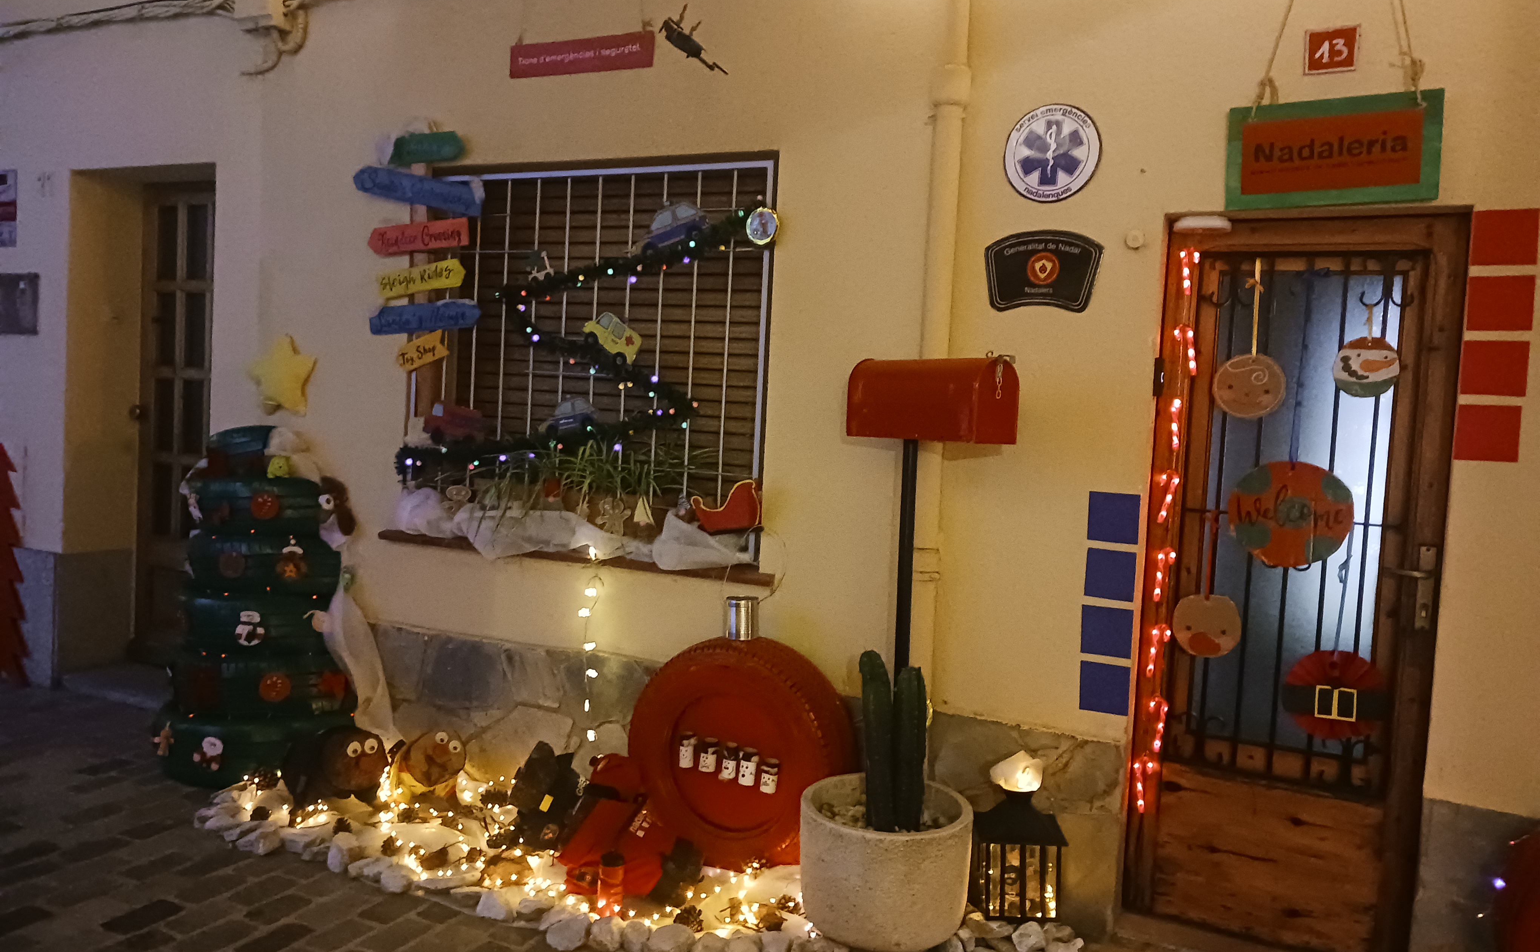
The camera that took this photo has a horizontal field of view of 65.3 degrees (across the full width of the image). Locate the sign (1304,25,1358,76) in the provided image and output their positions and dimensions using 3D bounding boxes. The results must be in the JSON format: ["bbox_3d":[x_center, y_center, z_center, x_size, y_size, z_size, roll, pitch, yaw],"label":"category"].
[{"bbox_3d":[1.473,-1.115,3.152,0.128,0.114,0.012,4,4,25],"label":"sign"}]

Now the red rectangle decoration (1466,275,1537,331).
[{"bbox_3d":[1.800,-0.425,2.959,0.142,0.136,0.006,4,4,26],"label":"red rectangle decoration"}]

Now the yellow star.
[{"bbox_3d":[-1.853,-0.382,4.572,0.320,0.300,0.060,4,4,17],"label":"yellow star"}]

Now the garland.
[{"bbox_3d":[-0.686,-0.411,4.019,1.489,0.978,0.090,4,4,27],"label":"garland"}]

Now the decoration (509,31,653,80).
[{"bbox_3d":[-0.628,-1.396,3.995,0.570,0.111,0.012,5,4,25],"label":"decoration"}]

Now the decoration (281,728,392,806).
[{"bbox_3d":[-1.423,0.947,3.930,0.320,0.235,0.220,-5,-2,42],"label":"decoration"}]

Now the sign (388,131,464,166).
[{"bbox_3d":[-1.217,-1.163,4.263,0.350,0.090,0.020,2,3,27],"label":"sign"}]

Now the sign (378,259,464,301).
[{"bbox_3d":[-1.282,-0.722,4.421,0.410,0.100,0.018,-5,0,27],"label":"sign"}]

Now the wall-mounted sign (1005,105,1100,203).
[{"bbox_3d":[0.776,-0.890,3.307,0.271,0.271,0.010,4,4,27],"label":"wall-mounted sign"}]

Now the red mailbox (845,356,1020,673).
[{"bbox_3d":[0.413,0.347,3.321,0.167,1.346,0.477,0,4,-39],"label":"red mailbox"}]

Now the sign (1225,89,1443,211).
[{"bbox_3d":[1.416,-0.816,3.034,0.490,0.269,0.020,3,3,26],"label":"sign"}]

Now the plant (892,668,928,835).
[{"bbox_3d":[0.385,0.745,3.315,0.090,0.470,0.090,3,4,7],"label":"plant"}]

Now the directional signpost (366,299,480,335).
[{"bbox_3d":[-1.226,-0.562,4.286,0.507,0.092,0.020,-1,2,26],"label":"directional signpost"}]

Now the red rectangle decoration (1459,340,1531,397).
[{"bbox_3d":[1.718,-0.258,2.851,0.138,0.131,0.008,4,4,27],"label":"red rectangle decoration"}]

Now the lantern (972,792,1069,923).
[{"bbox_3d":[0.700,1.052,3.395,0.245,0.332,0.235,2,4,-2],"label":"lantern"}]

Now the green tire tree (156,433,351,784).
[{"bbox_3d":[-1.925,0.485,4.521,0.680,1.330,0.680,4,4,26],"label":"green tire tree"}]

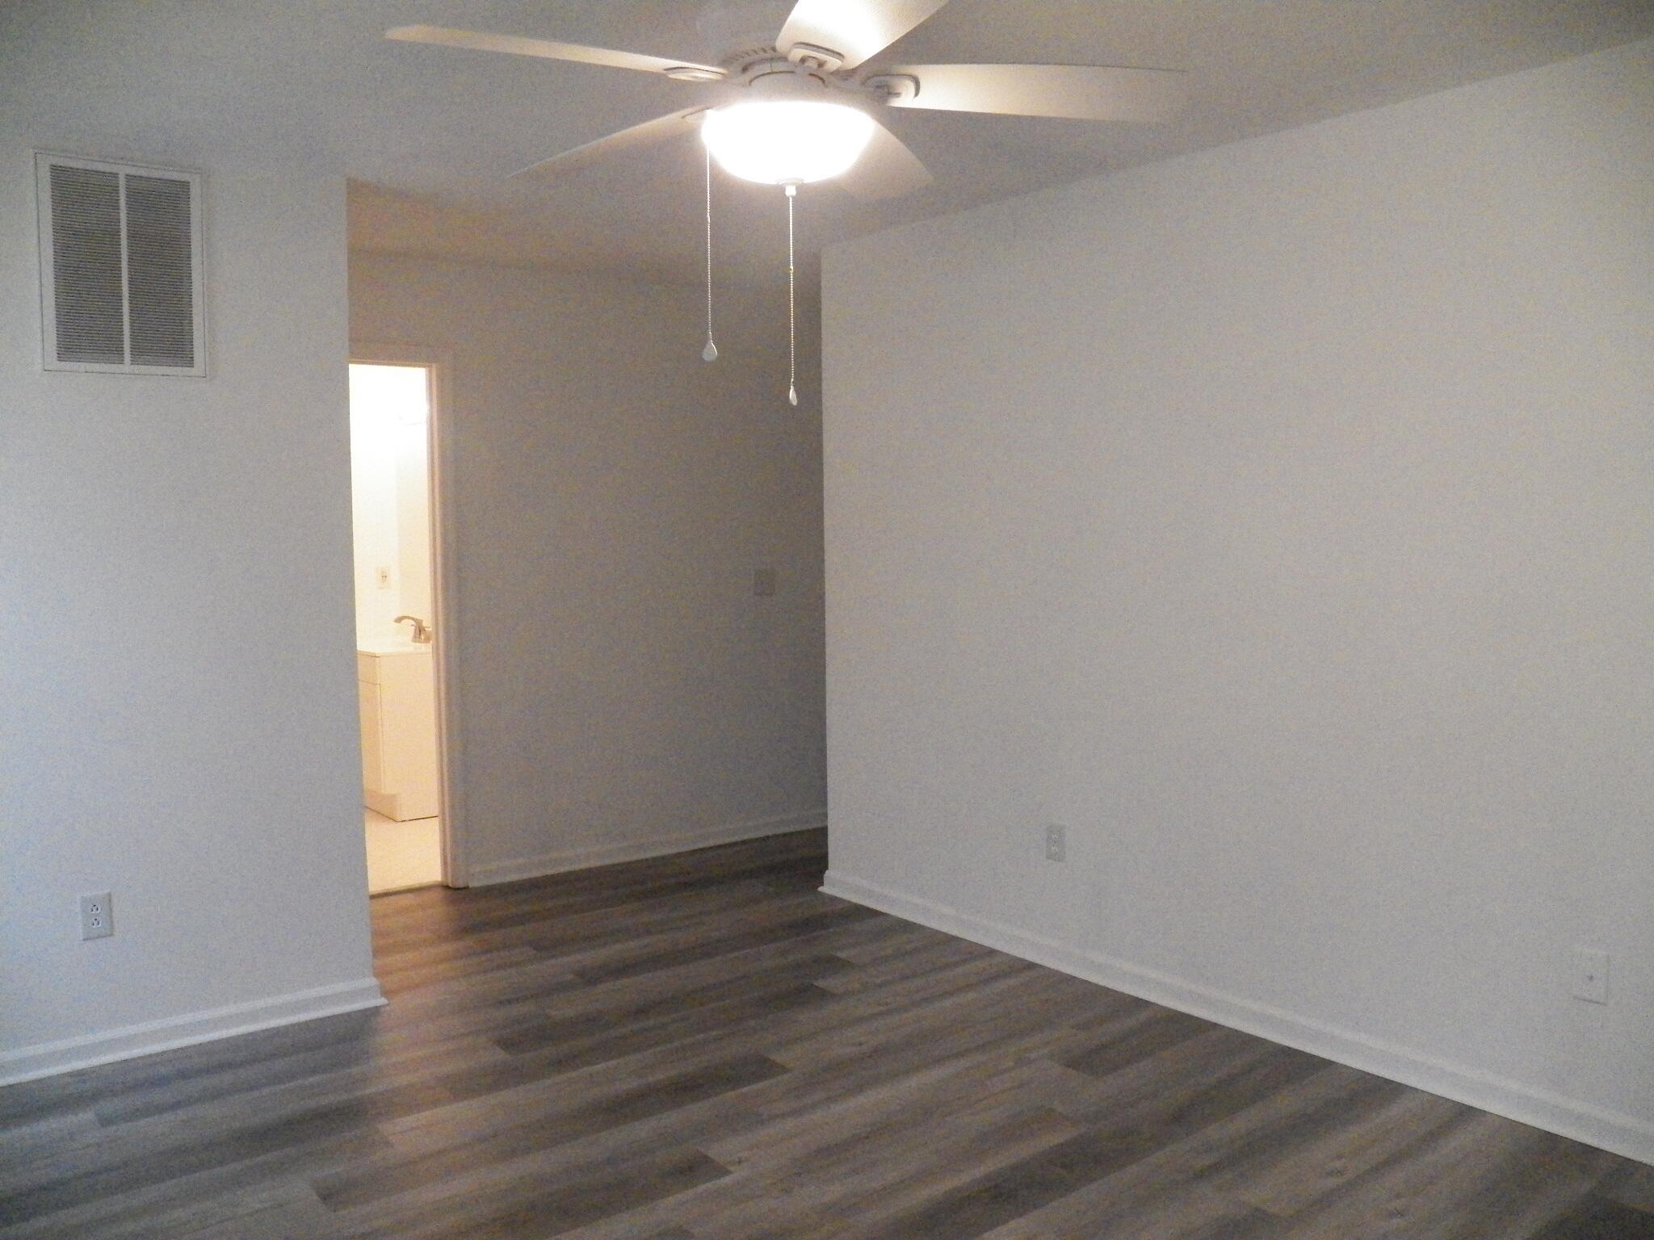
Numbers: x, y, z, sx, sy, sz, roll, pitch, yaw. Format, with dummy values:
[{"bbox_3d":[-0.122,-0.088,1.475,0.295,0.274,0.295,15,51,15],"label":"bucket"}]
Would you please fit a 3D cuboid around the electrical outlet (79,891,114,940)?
[{"bbox_3d":[-1.910,0.776,3.501,0.072,0.116,0.008,-4,6,-38],"label":"electrical outlet"}]

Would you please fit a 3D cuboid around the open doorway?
[{"bbox_3d":[-1.784,0.050,4.866,0.840,2.060,0.120,-4,6,-38],"label":"open doorway"}]

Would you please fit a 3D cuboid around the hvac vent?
[{"bbox_3d":[-1.815,-0.911,3.447,0.395,0.540,0.020,-4,6,-38],"label":"hvac vent"}]

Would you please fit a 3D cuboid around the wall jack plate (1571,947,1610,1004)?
[{"bbox_3d":[1.702,0.796,2.981,0.008,0.116,0.072,-4,6,-38],"label":"wall jack plate"}]

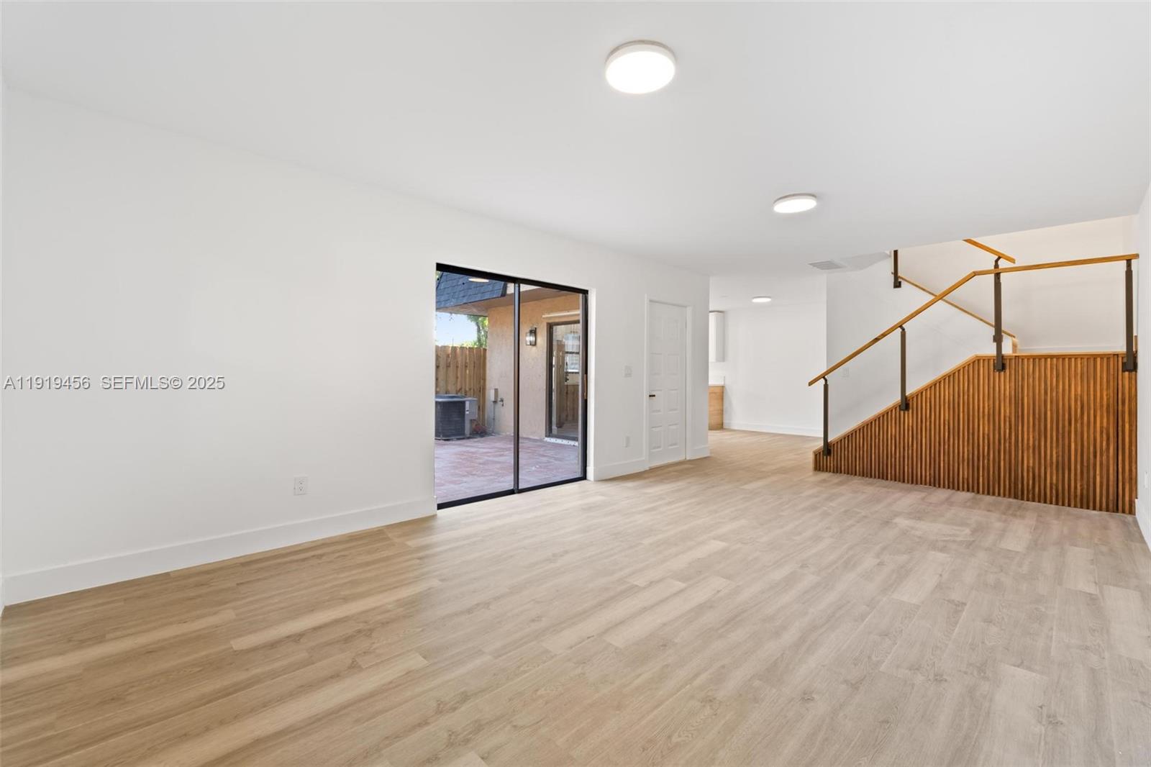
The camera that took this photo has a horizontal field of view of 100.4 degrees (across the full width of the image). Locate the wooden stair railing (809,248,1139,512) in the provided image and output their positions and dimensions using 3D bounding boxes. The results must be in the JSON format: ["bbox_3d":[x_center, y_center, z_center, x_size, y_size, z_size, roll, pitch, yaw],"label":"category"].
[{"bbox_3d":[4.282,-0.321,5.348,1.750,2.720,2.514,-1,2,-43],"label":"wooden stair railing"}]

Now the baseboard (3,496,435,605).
[{"bbox_3d":[-1.905,0.975,3.031,2.203,0.142,0.018,-1,2,-43],"label":"baseboard"}]

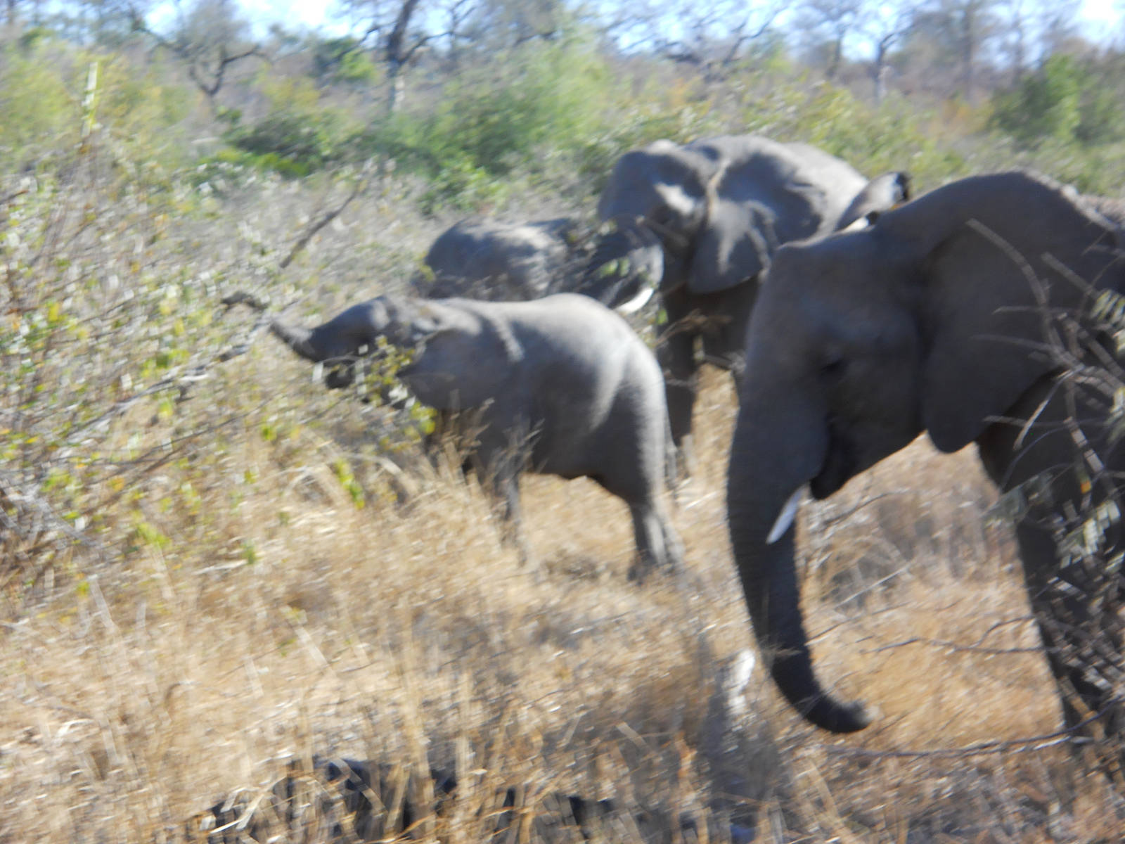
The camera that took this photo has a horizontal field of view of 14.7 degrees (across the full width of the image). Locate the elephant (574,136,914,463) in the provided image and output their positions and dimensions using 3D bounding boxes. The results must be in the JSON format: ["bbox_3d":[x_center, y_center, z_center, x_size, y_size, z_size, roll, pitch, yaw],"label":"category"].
[{"bbox_3d":[1.329,-0.848,31.000,1.350,2.400,3.100,3,6,37],"label":"elephant"}]

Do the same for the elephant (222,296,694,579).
[{"bbox_3d":[-0.494,0.073,23.400,2.250,1.500,0.850,3,5,30],"label":"elephant"}]

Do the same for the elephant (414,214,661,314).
[{"bbox_3d":[-0.104,-0.503,29.500,1.850,1.720,0.850,-2,5,-21],"label":"elephant"}]

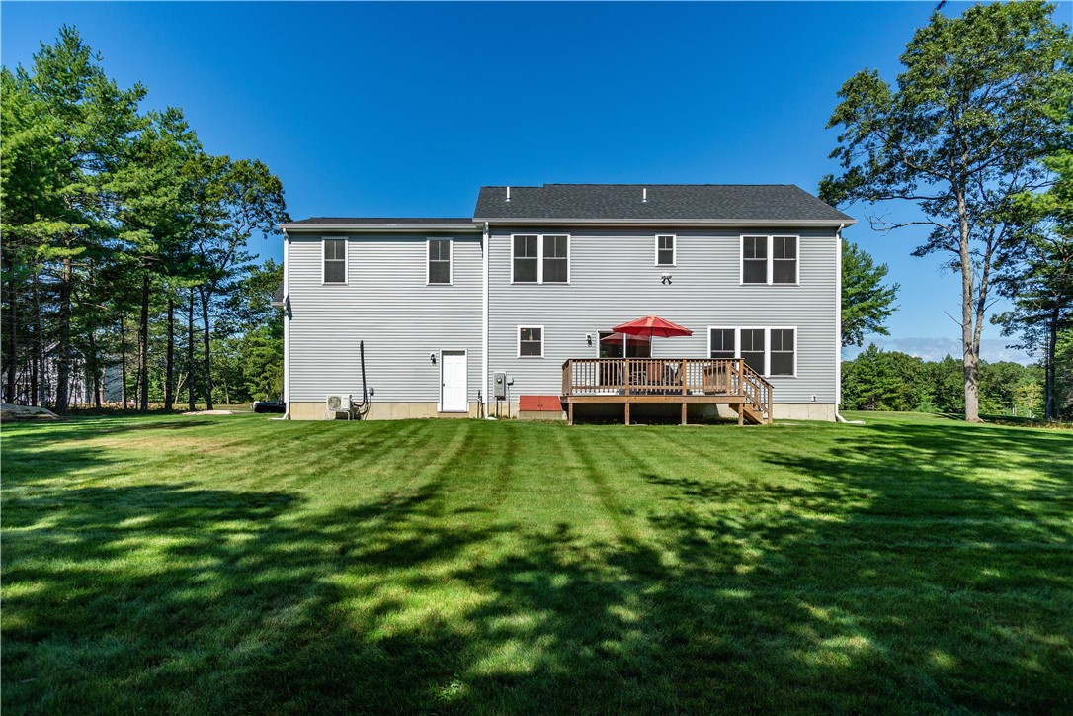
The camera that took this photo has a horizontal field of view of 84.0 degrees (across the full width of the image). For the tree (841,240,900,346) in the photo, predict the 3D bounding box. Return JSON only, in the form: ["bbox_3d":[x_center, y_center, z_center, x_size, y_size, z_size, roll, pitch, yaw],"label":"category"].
[{"bbox_3d":[21.100,-2.500,42.000,8.300,12.200,8.300,0,0,0],"label":"tree"}]

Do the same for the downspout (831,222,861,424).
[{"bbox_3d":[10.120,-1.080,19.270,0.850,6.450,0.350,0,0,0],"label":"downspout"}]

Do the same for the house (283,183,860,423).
[{"bbox_3d":[0.750,-2.440,24.000,19.000,9.000,9.800,0,0,0],"label":"house"}]

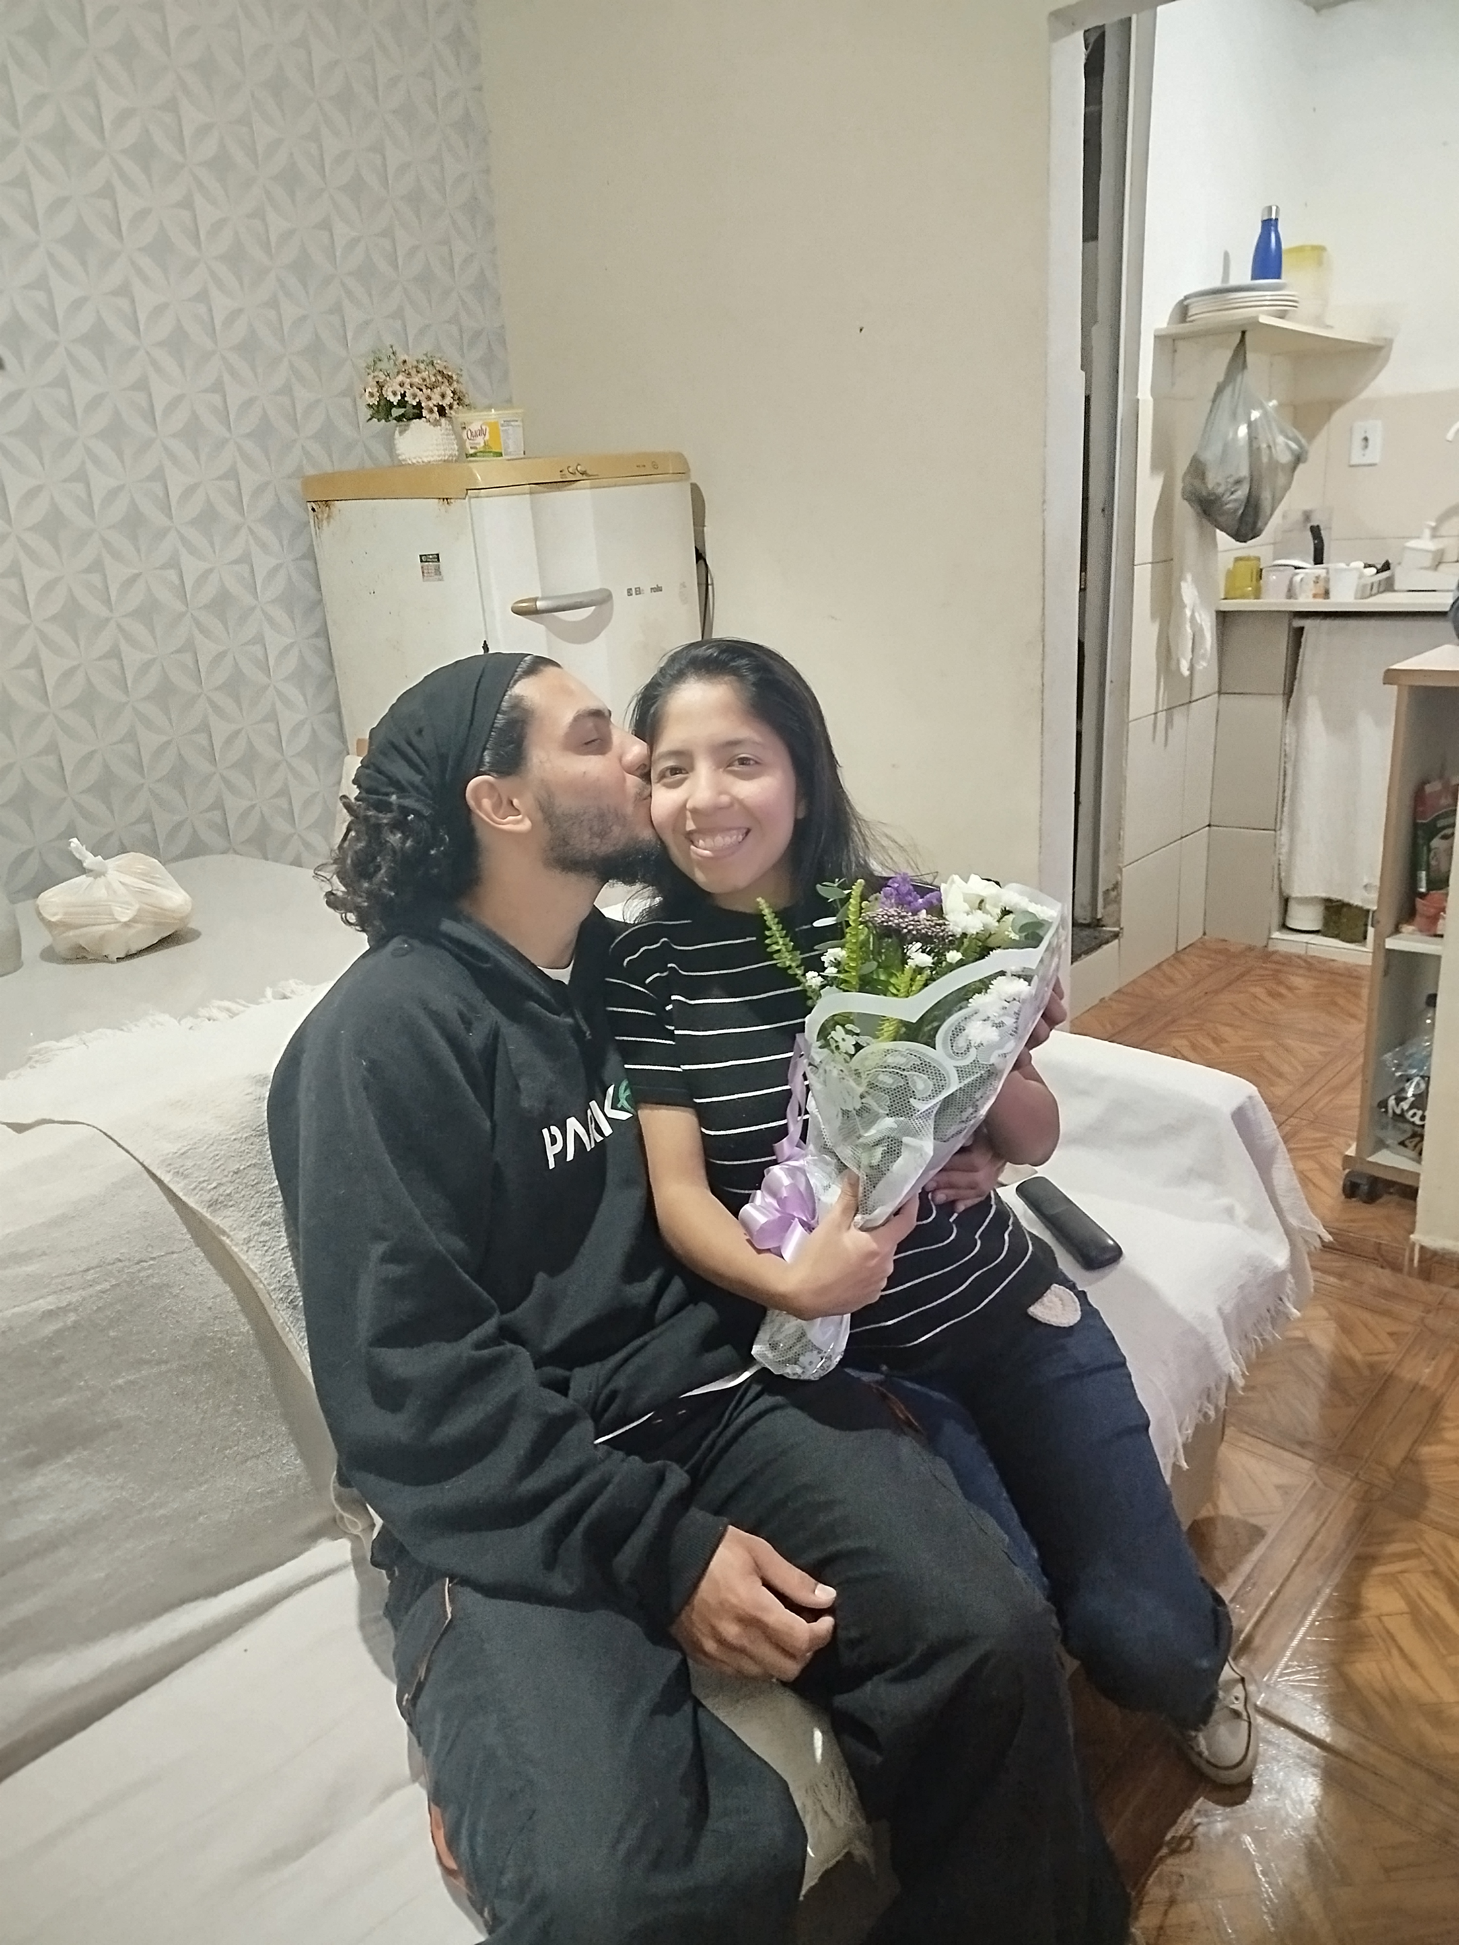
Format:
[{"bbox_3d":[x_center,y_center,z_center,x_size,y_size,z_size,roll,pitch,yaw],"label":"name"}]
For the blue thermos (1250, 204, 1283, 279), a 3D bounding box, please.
[{"bbox_3d":[1.304,-1.717,3.280,0.073,0.262,0.073,3,19,20],"label":"blue thermos"}]

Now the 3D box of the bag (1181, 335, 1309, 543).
[{"bbox_3d":[1.224,-1.267,3.200,0.280,0.475,0.220,3,19,20],"label":"bag"}]

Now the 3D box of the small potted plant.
[{"bbox_3d":[-0.717,-1.296,3.080,0.240,0.262,0.230,-7,18,-10],"label":"small potted plant"}]

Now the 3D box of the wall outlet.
[{"bbox_3d":[1.793,-1.491,3.802,0.077,0.118,0.014,11,23,39],"label":"wall outlet"}]

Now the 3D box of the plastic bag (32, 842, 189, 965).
[{"bbox_3d":[-0.832,-0.108,1.815,0.200,0.135,0.165,-12,20,-24],"label":"plastic bag"}]

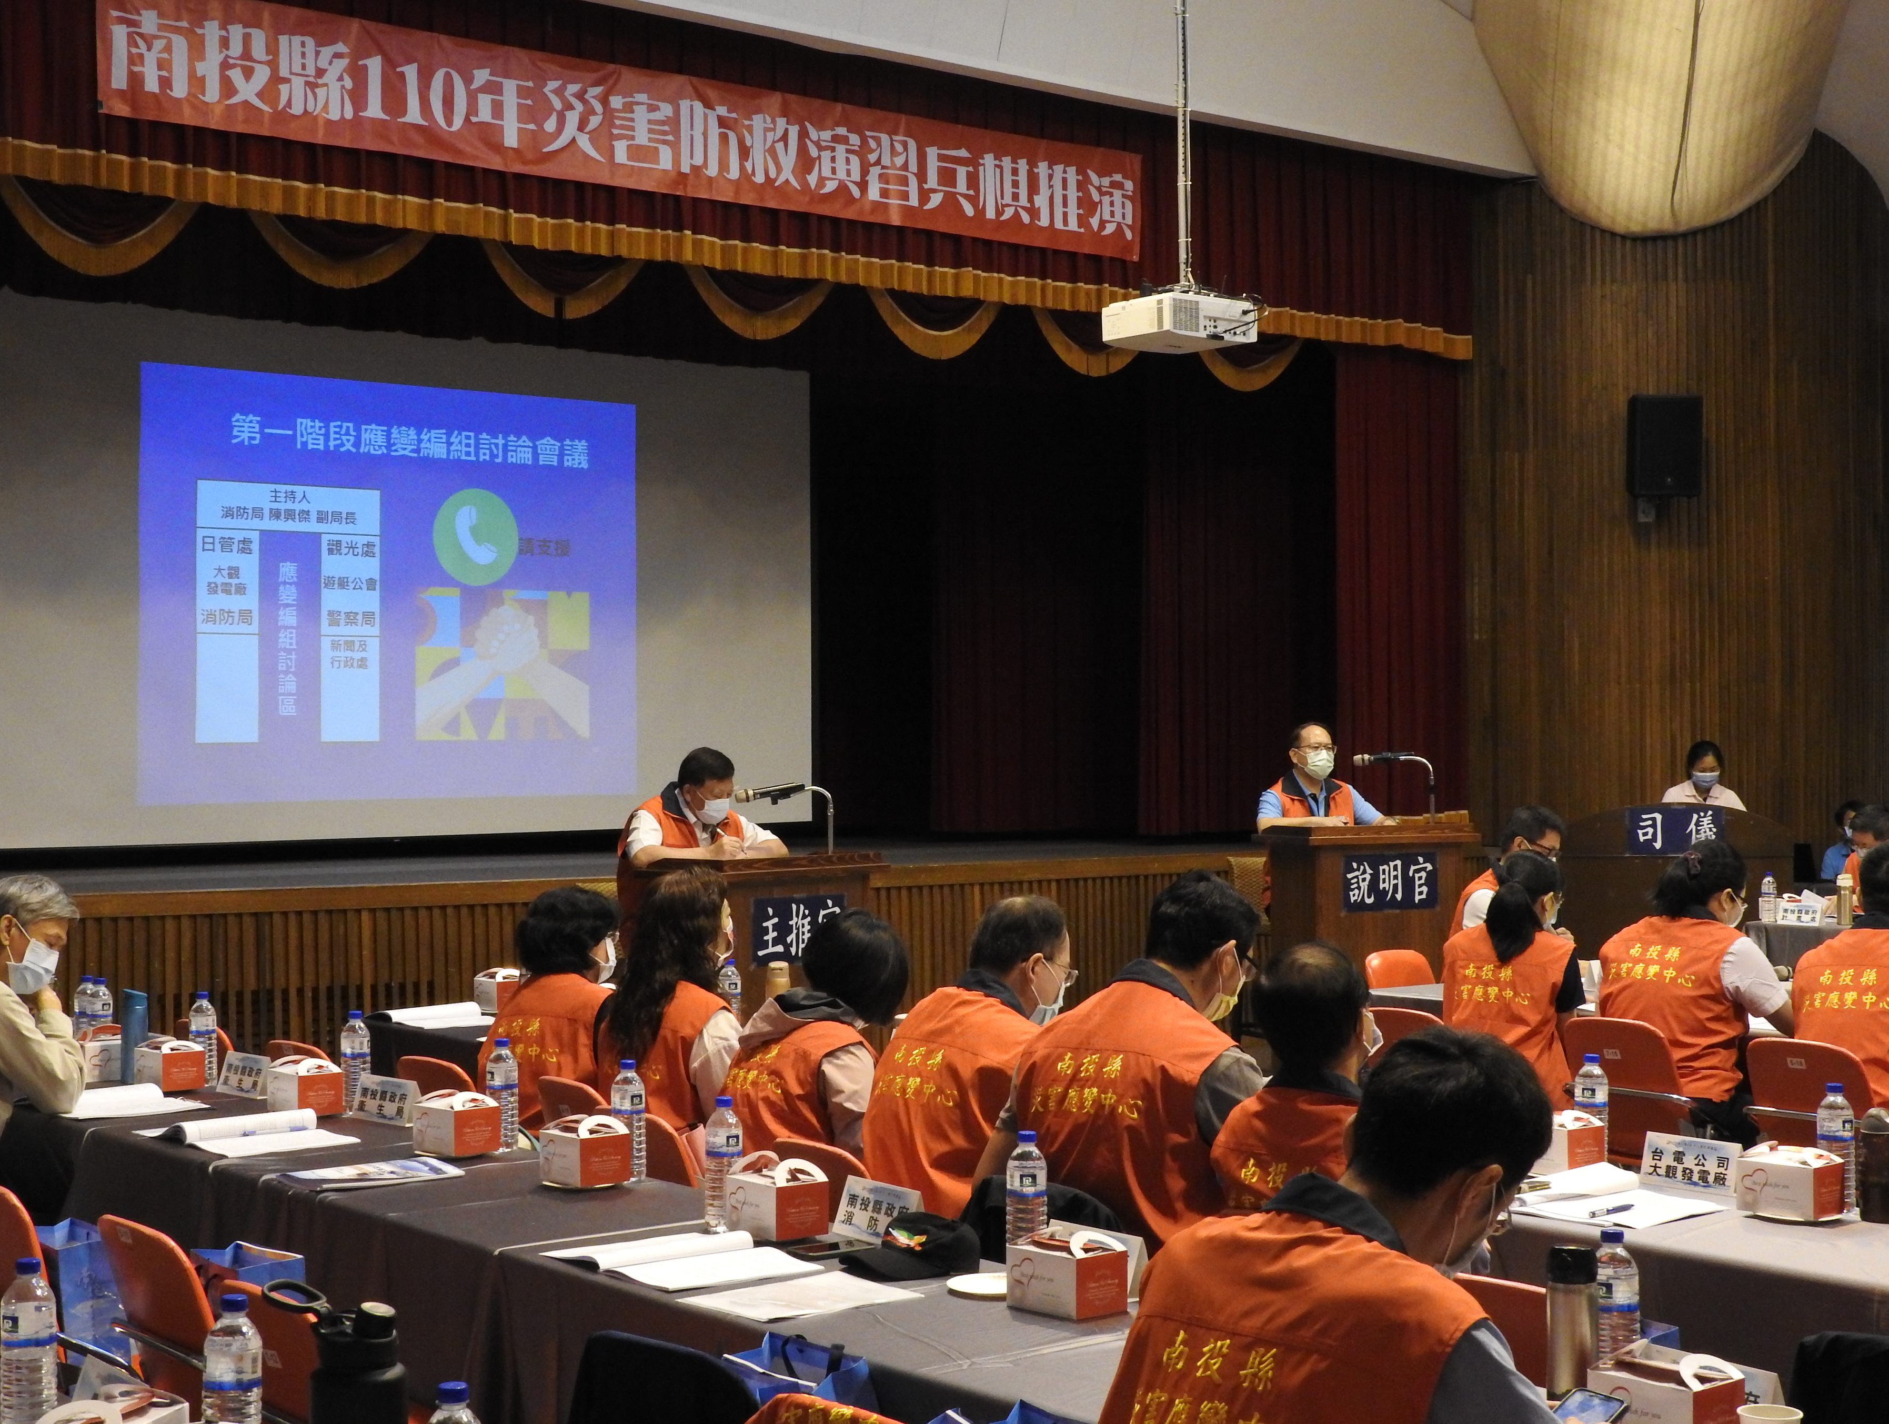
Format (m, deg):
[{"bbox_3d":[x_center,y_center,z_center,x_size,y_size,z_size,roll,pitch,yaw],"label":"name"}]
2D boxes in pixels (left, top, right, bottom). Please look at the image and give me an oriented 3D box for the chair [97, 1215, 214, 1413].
[{"bbox_3d":[-1.141,1.236,4.618,0.500,0.790,0.450,0,-1,-38],"label":"chair"}]

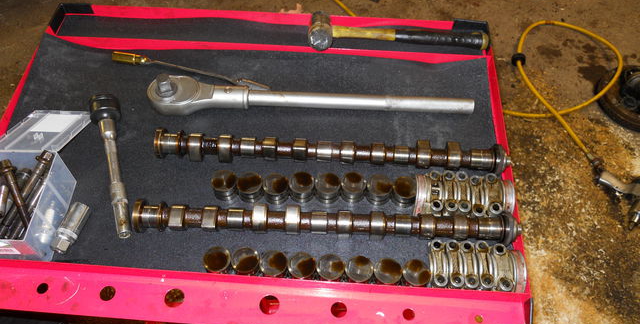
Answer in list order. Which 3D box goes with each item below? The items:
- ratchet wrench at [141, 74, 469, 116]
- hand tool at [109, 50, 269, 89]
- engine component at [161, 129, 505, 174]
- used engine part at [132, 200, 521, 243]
[{"bbox_3d":[-0.015,-0.088,0.667,0.429,0.052,0.048,3,58,2],"label":"ratchet wrench"},{"bbox_3d":[-0.179,-0.125,0.710,0.231,0.019,0.025,12,59,7],"label":"hand tool"},{"bbox_3d":[0.013,-0.012,0.628,0.435,0.037,0.038,3,58,2],"label":"engine component"},{"bbox_3d":[0.006,0.068,0.578,0.435,0.037,0.038,2,58,2],"label":"used engine part"}]

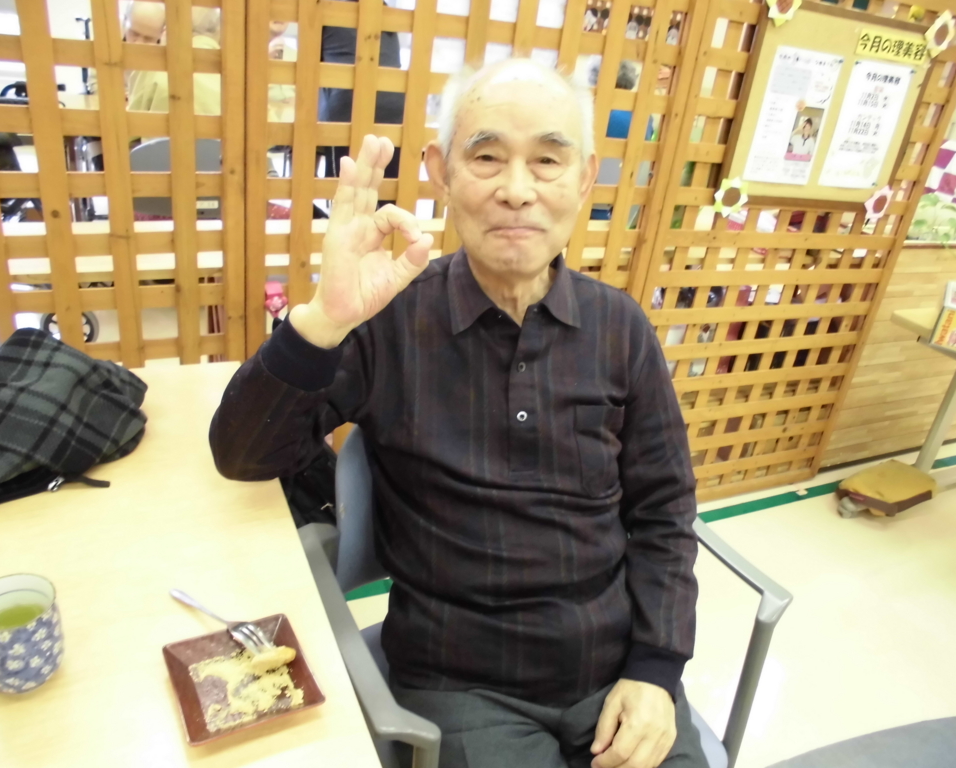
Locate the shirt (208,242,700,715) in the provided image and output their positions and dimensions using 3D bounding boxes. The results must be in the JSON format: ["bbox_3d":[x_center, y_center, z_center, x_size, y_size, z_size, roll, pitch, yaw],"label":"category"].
[{"bbox_3d":[-0.026,0.143,1.027,0.590,0.560,0.360,-1,24,-7],"label":"shirt"}]

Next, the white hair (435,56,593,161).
[{"bbox_3d":[0.042,-0.293,0.913,0.172,0.165,0.185,3,25,-1],"label":"white hair"}]

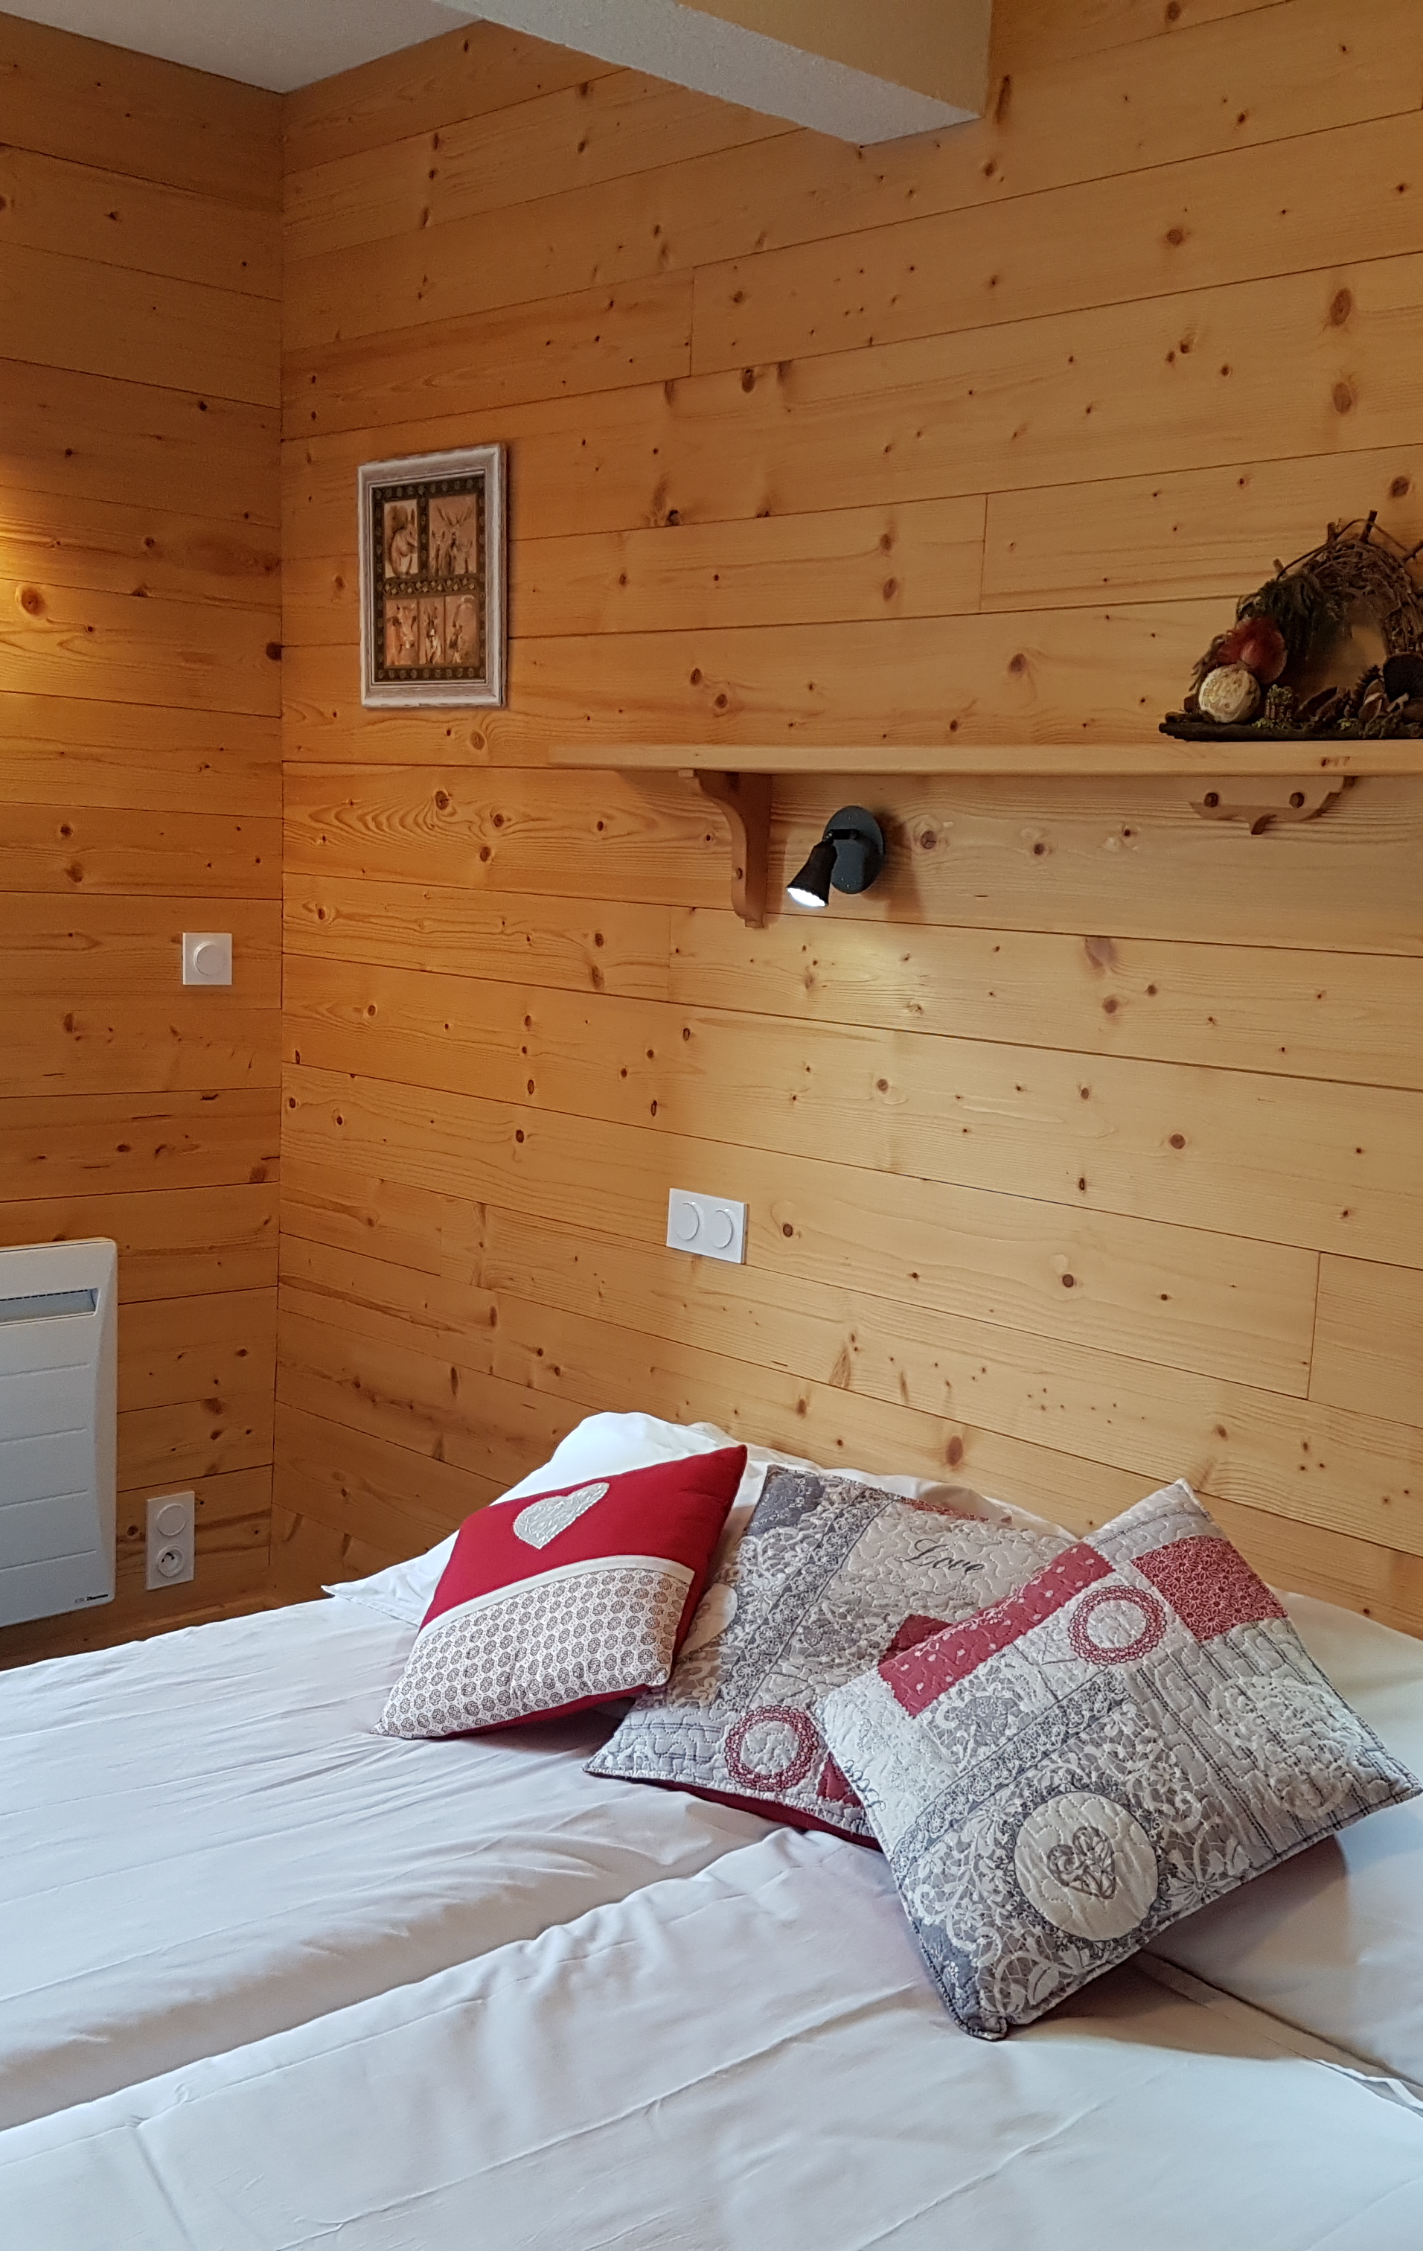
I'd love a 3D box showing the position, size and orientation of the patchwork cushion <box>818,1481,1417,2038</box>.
[{"bbox_3d":[0.321,0.512,1.874,0.385,0.125,0.385,-30,33,-2],"label":"patchwork cushion"}]

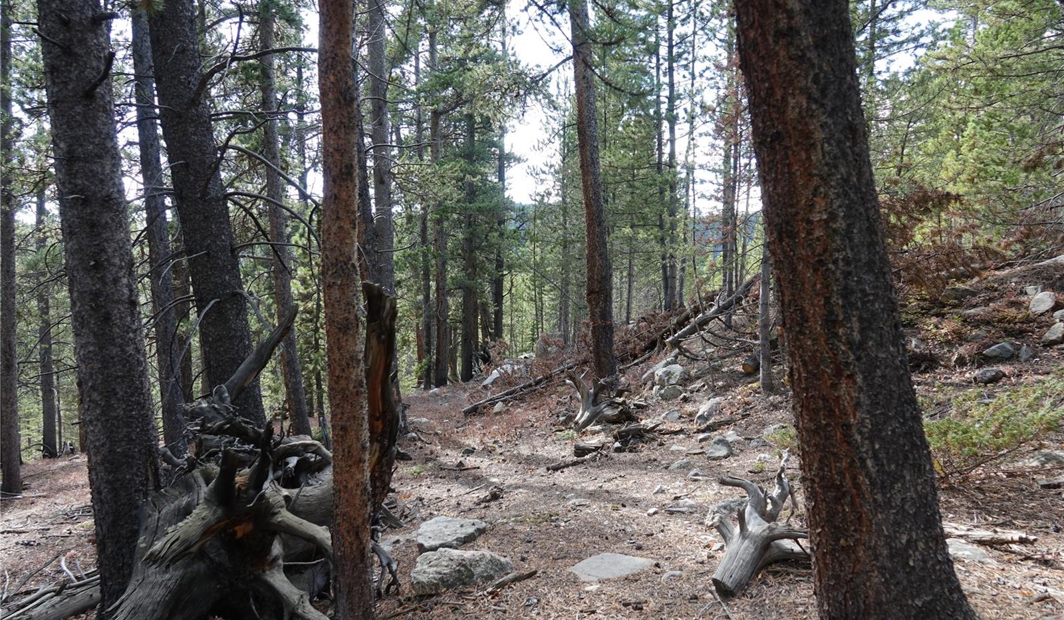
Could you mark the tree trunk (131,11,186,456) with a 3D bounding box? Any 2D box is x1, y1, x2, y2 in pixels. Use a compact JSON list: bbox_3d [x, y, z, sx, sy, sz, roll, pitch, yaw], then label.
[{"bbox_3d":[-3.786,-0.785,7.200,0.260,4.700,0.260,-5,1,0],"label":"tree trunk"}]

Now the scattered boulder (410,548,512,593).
[{"bbox_3d":[-0.386,1.433,3.920,0.540,0.175,0.360,-2,2,0],"label":"scattered boulder"}]

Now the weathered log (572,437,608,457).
[{"bbox_3d":[0.591,1.368,7.100,0.360,0.170,0.200,-1,2,12],"label":"weathered log"}]

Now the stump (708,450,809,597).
[{"bbox_3d":[1.340,1.250,4.150,0.580,0.600,0.660,-1,2,30],"label":"stump"}]

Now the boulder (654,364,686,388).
[{"bbox_3d":[2.225,1.055,11.400,0.460,0.360,0.420,-2,1,0],"label":"boulder"}]

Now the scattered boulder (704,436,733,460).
[{"bbox_3d":[1.767,1.303,6.700,0.260,0.200,0.220,-2,2,0],"label":"scattered boulder"}]

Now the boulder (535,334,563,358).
[{"bbox_3d":[0.332,0.696,13.500,0.560,0.450,0.480,-2,2,0],"label":"boulder"}]

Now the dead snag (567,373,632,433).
[{"bbox_3d":[0.817,1.105,8.500,0.800,0.650,0.580,-2,2,0],"label":"dead snag"}]

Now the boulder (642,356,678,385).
[{"bbox_3d":[2.137,0.995,11.800,0.580,0.420,0.480,-2,1,0],"label":"boulder"}]

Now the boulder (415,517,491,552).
[{"bbox_3d":[-0.549,1.539,4.900,0.480,0.160,0.460,-2,1,0],"label":"boulder"}]

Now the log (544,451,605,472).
[{"bbox_3d":[0.443,1.535,7.200,0.780,0.110,0.120,-3,1,-42],"label":"log"}]

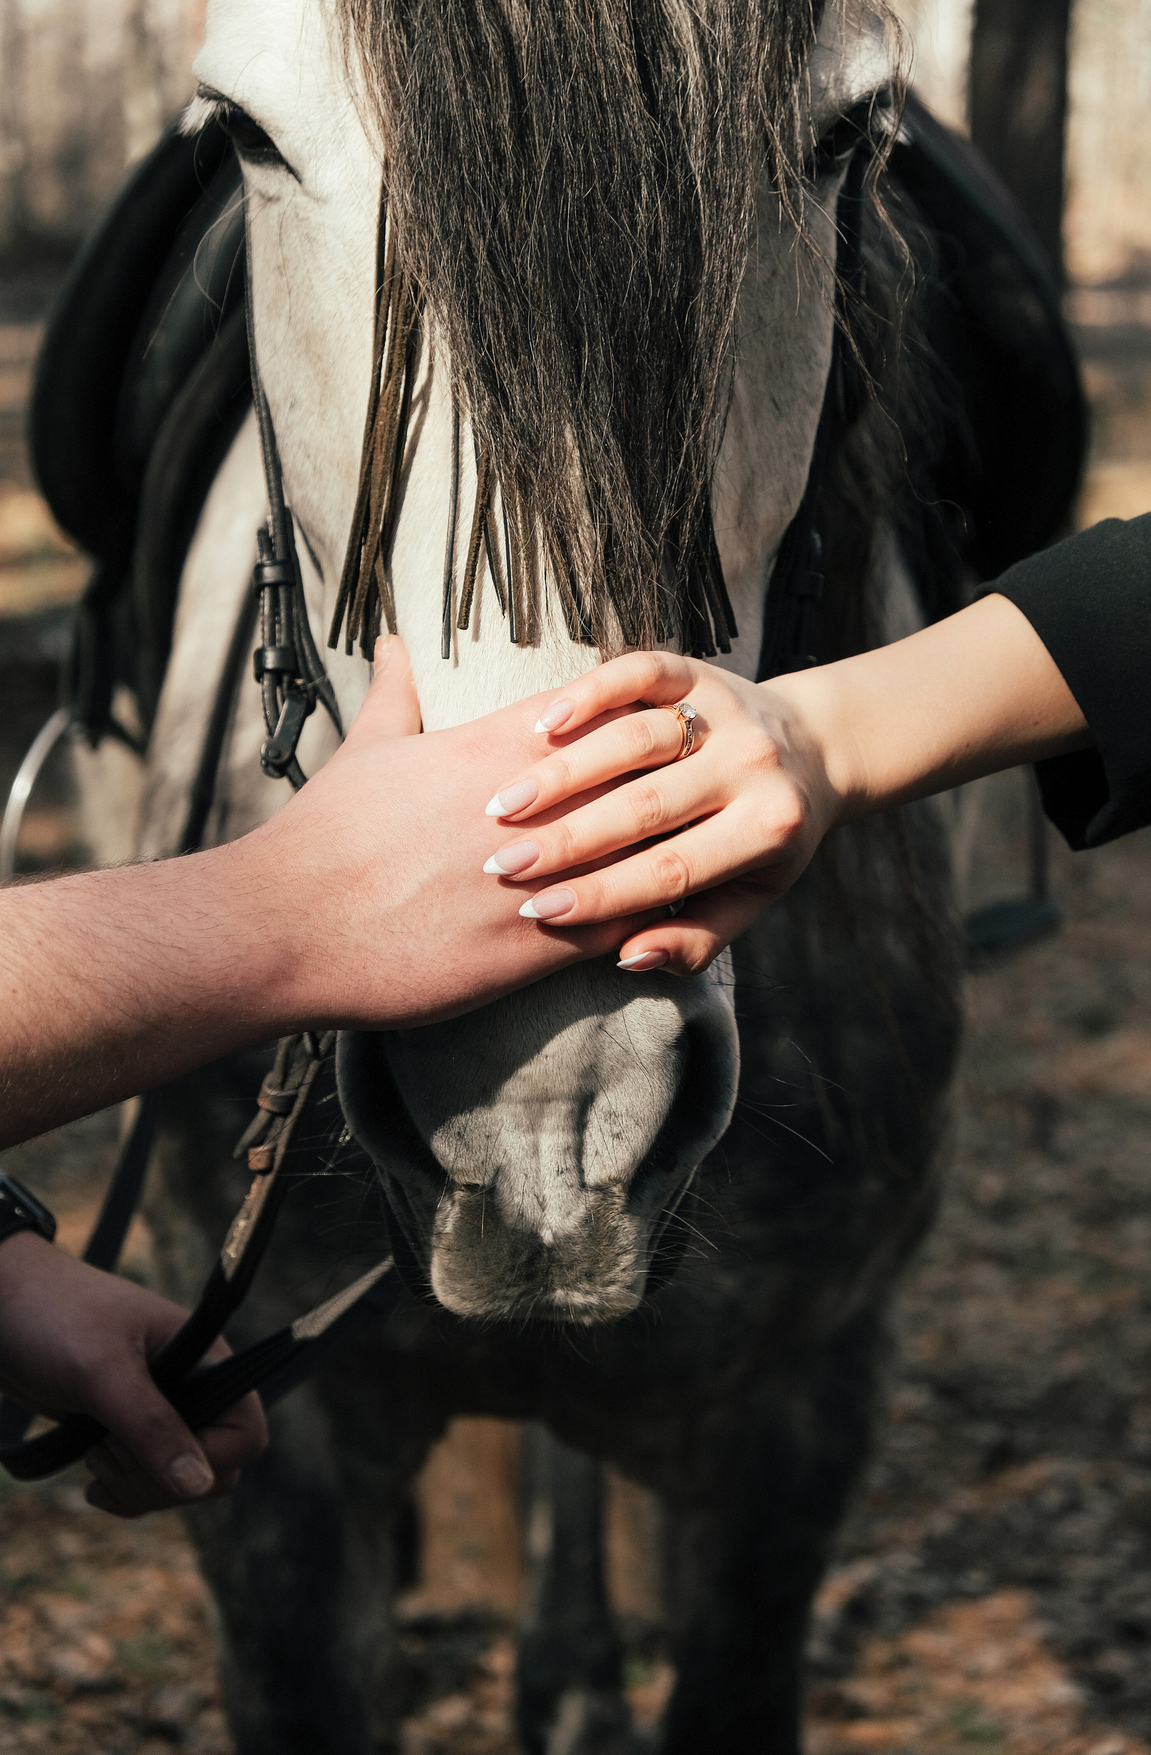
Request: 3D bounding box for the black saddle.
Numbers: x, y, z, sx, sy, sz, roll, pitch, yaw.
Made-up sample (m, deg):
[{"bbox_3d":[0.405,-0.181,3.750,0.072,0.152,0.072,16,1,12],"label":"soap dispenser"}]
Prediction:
[{"bbox_3d":[-0.011,-0.295,2.320,0.580,0.420,0.500,0,12,0],"label":"black saddle"}]

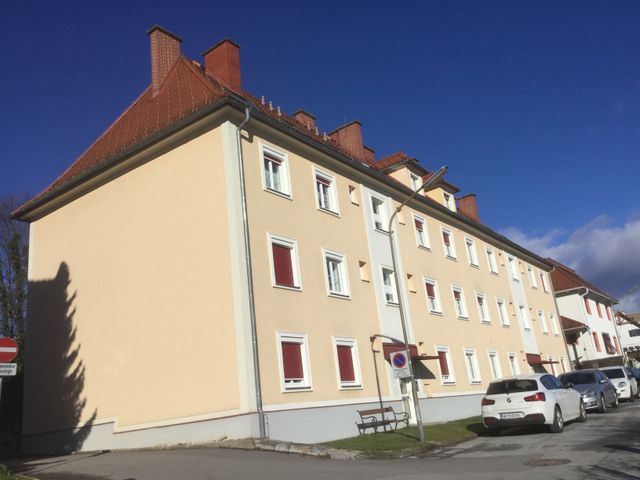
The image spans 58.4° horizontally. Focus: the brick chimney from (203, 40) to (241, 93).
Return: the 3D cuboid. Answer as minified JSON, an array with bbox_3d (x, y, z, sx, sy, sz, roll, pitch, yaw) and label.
[{"bbox_3d":[-4.159,-7.251,24.707,1.441,2.246,0.873,-19,-21,33],"label":"brick chimney"}]

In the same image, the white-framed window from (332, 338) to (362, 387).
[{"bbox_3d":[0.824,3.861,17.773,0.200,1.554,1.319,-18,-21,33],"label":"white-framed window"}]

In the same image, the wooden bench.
[{"bbox_3d":[1.929,5.431,17.303,0.630,0.720,1.995,-19,-21,33],"label":"wooden bench"}]

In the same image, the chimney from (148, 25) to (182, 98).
[{"bbox_3d":[-6.149,-6.850,22.900,0.515,3.141,1.257,-19,-21,33],"label":"chimney"}]

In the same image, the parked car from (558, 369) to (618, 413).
[{"bbox_3d":[9.920,5.710,21.650,1.780,1.490,4.250,-18,-20,33],"label":"parked car"}]

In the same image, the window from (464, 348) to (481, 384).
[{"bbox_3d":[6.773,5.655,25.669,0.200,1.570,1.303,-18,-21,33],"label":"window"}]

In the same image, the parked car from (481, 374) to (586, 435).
[{"bbox_3d":[6.052,4.550,16.047,1.790,1.420,4.320,-16,-17,34],"label":"parked car"}]

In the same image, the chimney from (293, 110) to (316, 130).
[{"bbox_3d":[-0.728,-6.091,30.343,0.564,0.911,1.150,-18,-21,33],"label":"chimney"}]

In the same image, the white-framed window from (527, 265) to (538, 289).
[{"bbox_3d":[14.309,2.577,38.694,0.200,1.599,1.335,-19,-21,33],"label":"white-framed window"}]

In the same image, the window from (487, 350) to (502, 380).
[{"bbox_3d":[8.743,6.372,28.772,0.200,1.600,1.338,-19,-21,33],"label":"window"}]

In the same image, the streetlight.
[{"bbox_3d":[2.911,1.441,14.551,1.964,6.930,0.336,-16,-20,26],"label":"streetlight"}]

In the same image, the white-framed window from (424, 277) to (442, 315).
[{"bbox_3d":[4.912,2.500,25.043,0.200,1.599,1.335,-19,-21,33],"label":"white-framed window"}]

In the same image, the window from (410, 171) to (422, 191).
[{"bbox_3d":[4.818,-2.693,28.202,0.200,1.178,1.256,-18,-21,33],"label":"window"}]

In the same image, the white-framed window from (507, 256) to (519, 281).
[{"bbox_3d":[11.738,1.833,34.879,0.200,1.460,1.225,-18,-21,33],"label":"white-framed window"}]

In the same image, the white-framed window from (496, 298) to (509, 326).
[{"bbox_3d":[10.179,4.105,31.983,0.200,1.600,1.338,-19,-21,33],"label":"white-framed window"}]

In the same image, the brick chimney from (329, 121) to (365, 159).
[{"bbox_3d":[1.572,-5.193,32.302,2.009,2.369,0.474,-19,-21,33],"label":"brick chimney"}]

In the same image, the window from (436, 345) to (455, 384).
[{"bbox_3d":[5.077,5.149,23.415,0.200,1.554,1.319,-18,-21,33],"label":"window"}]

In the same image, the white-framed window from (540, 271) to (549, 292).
[{"bbox_3d":[15.909,3.077,40.845,0.200,1.580,1.338,-19,-21,33],"label":"white-framed window"}]

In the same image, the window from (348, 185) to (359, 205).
[{"bbox_3d":[1.205,-1.646,21.778,0.250,0.711,0.528,-19,-21,33],"label":"window"}]

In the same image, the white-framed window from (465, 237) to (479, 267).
[{"bbox_3d":[8.058,0.704,30.511,0.200,1.599,1.335,-19,-21,33],"label":"white-framed window"}]

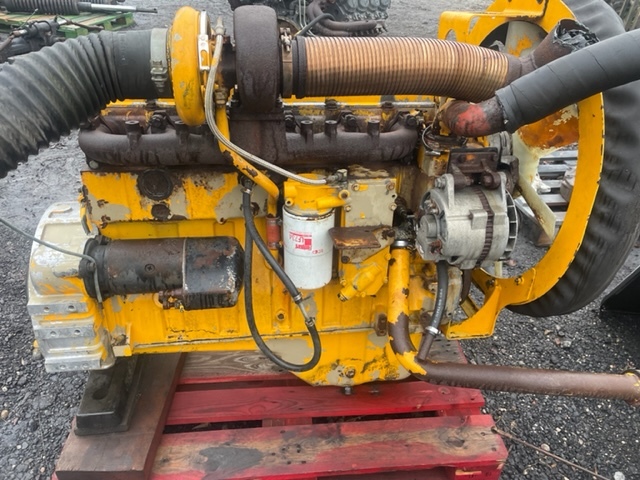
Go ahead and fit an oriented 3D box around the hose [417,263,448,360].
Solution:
[{"bbox_3d":[0.287,0.177,1.218,0.056,0.301,0.077,-3,31,-8],"label":"hose"}]

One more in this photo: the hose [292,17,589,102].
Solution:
[{"bbox_3d":[0.292,-0.397,1.075,0.724,0.149,0.179,-3,31,-8],"label":"hose"}]

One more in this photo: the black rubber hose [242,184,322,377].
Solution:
[{"bbox_3d":[-0.091,0.104,1.172,0.176,0.450,0.158,-3,31,-8],"label":"black rubber hose"}]

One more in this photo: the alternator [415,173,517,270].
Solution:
[{"bbox_3d":[0.326,-0.036,1.064,0.190,0.190,0.172,-3,31,-8],"label":"alternator"}]

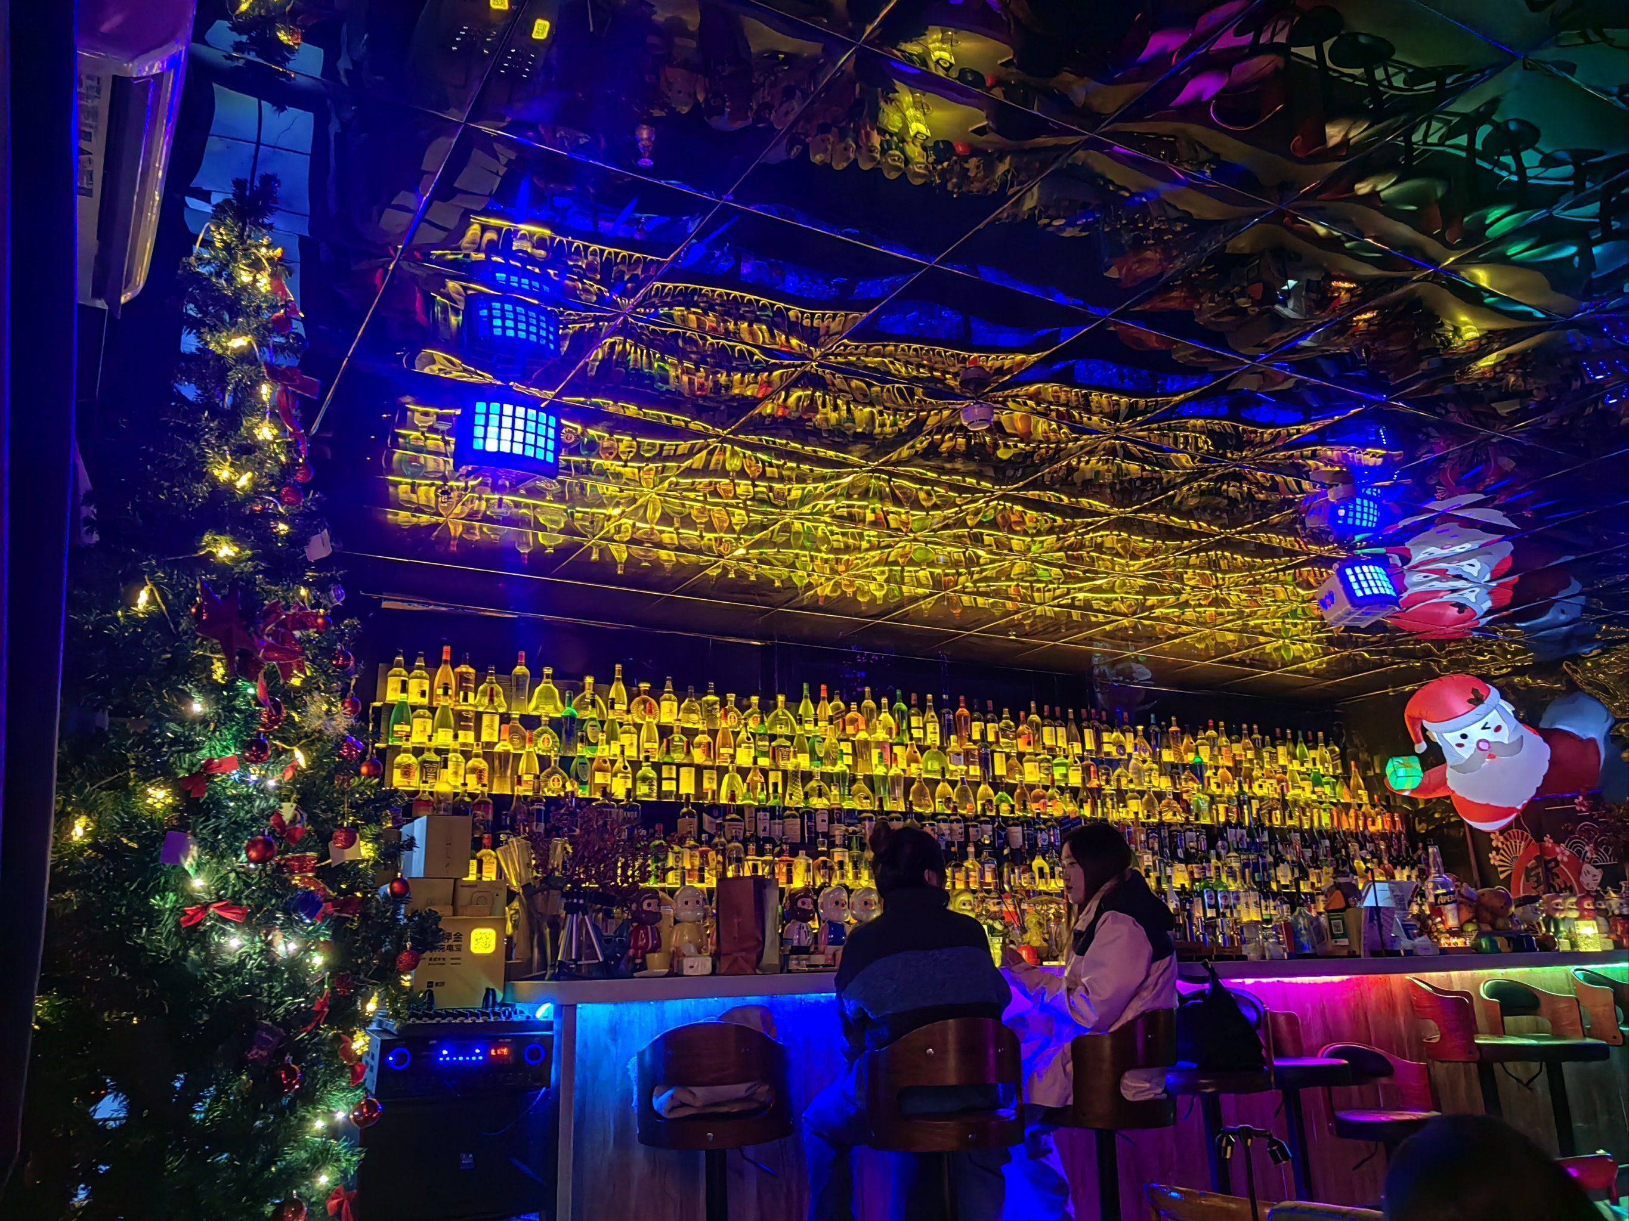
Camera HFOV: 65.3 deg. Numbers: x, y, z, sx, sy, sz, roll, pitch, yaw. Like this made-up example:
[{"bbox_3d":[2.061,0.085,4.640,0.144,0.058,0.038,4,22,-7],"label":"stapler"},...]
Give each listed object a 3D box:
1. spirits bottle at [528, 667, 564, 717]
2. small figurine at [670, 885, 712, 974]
[{"bbox_3d":[-1.294,0.394,6.127,0.158,0.245,0.100,7,-18,-29],"label":"spirits bottle"},{"bbox_3d":[-0.404,1.042,4.144,0.122,0.284,0.130,6,-17,-24],"label":"small figurine"}]

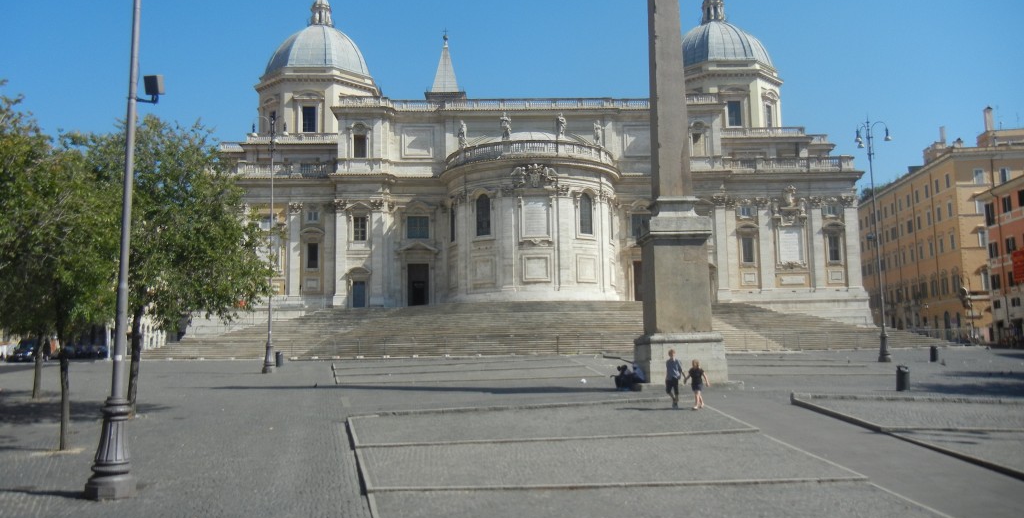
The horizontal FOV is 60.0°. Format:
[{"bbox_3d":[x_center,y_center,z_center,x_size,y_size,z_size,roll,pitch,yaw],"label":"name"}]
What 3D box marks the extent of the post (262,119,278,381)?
[{"bbox_3d":[-13.286,-0.790,48.800,0.950,14.092,0.950,-1,-7,0],"label":"post"}]

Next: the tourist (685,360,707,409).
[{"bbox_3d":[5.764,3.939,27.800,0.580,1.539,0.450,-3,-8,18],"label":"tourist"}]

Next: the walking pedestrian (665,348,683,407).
[{"bbox_3d":[5.059,3.755,27.800,0.550,1.811,0.450,-3,-8,18],"label":"walking pedestrian"}]

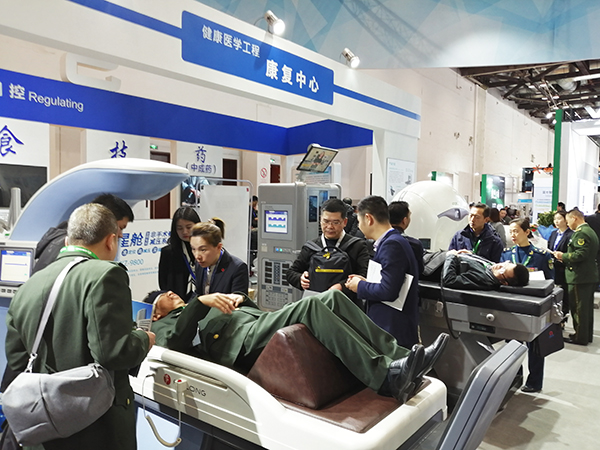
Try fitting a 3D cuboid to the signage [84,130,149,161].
[{"bbox_3d":[-2.738,-1.169,6.800,0.050,0.720,1.000,2,3,40],"label":"signage"}]

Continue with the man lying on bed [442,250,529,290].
[{"bbox_3d":[1.220,0.378,4.135,1.660,0.300,0.520,3,4,43],"label":"man lying on bed"}]

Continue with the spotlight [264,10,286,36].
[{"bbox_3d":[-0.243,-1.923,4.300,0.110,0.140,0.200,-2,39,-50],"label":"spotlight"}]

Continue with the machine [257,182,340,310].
[{"bbox_3d":[-0.005,0.559,4.842,0.630,1.950,0.630,2,3,40],"label":"machine"}]

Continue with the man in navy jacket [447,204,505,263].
[{"bbox_3d":[1.680,0.672,4.306,0.500,1.750,0.300,2,2,33],"label":"man in navy jacket"}]

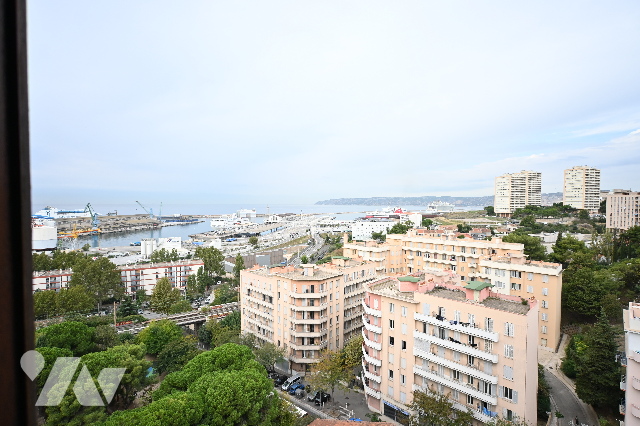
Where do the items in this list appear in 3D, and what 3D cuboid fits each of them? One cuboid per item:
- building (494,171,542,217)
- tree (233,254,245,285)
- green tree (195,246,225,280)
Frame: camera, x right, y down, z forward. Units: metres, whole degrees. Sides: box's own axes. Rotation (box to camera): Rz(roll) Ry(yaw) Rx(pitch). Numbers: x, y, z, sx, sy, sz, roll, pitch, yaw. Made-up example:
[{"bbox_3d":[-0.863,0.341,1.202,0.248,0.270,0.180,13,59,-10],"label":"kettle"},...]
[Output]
[{"bbox_3d":[245.794,-23.468,395.000,75.000,49.000,23.000,-1,2,-37],"label":"building"},{"bbox_3d":[-38.919,27.814,152.975,5.489,16.000,5.489,0,2,-14],"label":"tree"},{"bbox_3d":[-63.232,28.898,183.000,16.300,19.500,15.800,-1,2,-19],"label":"green tree"}]

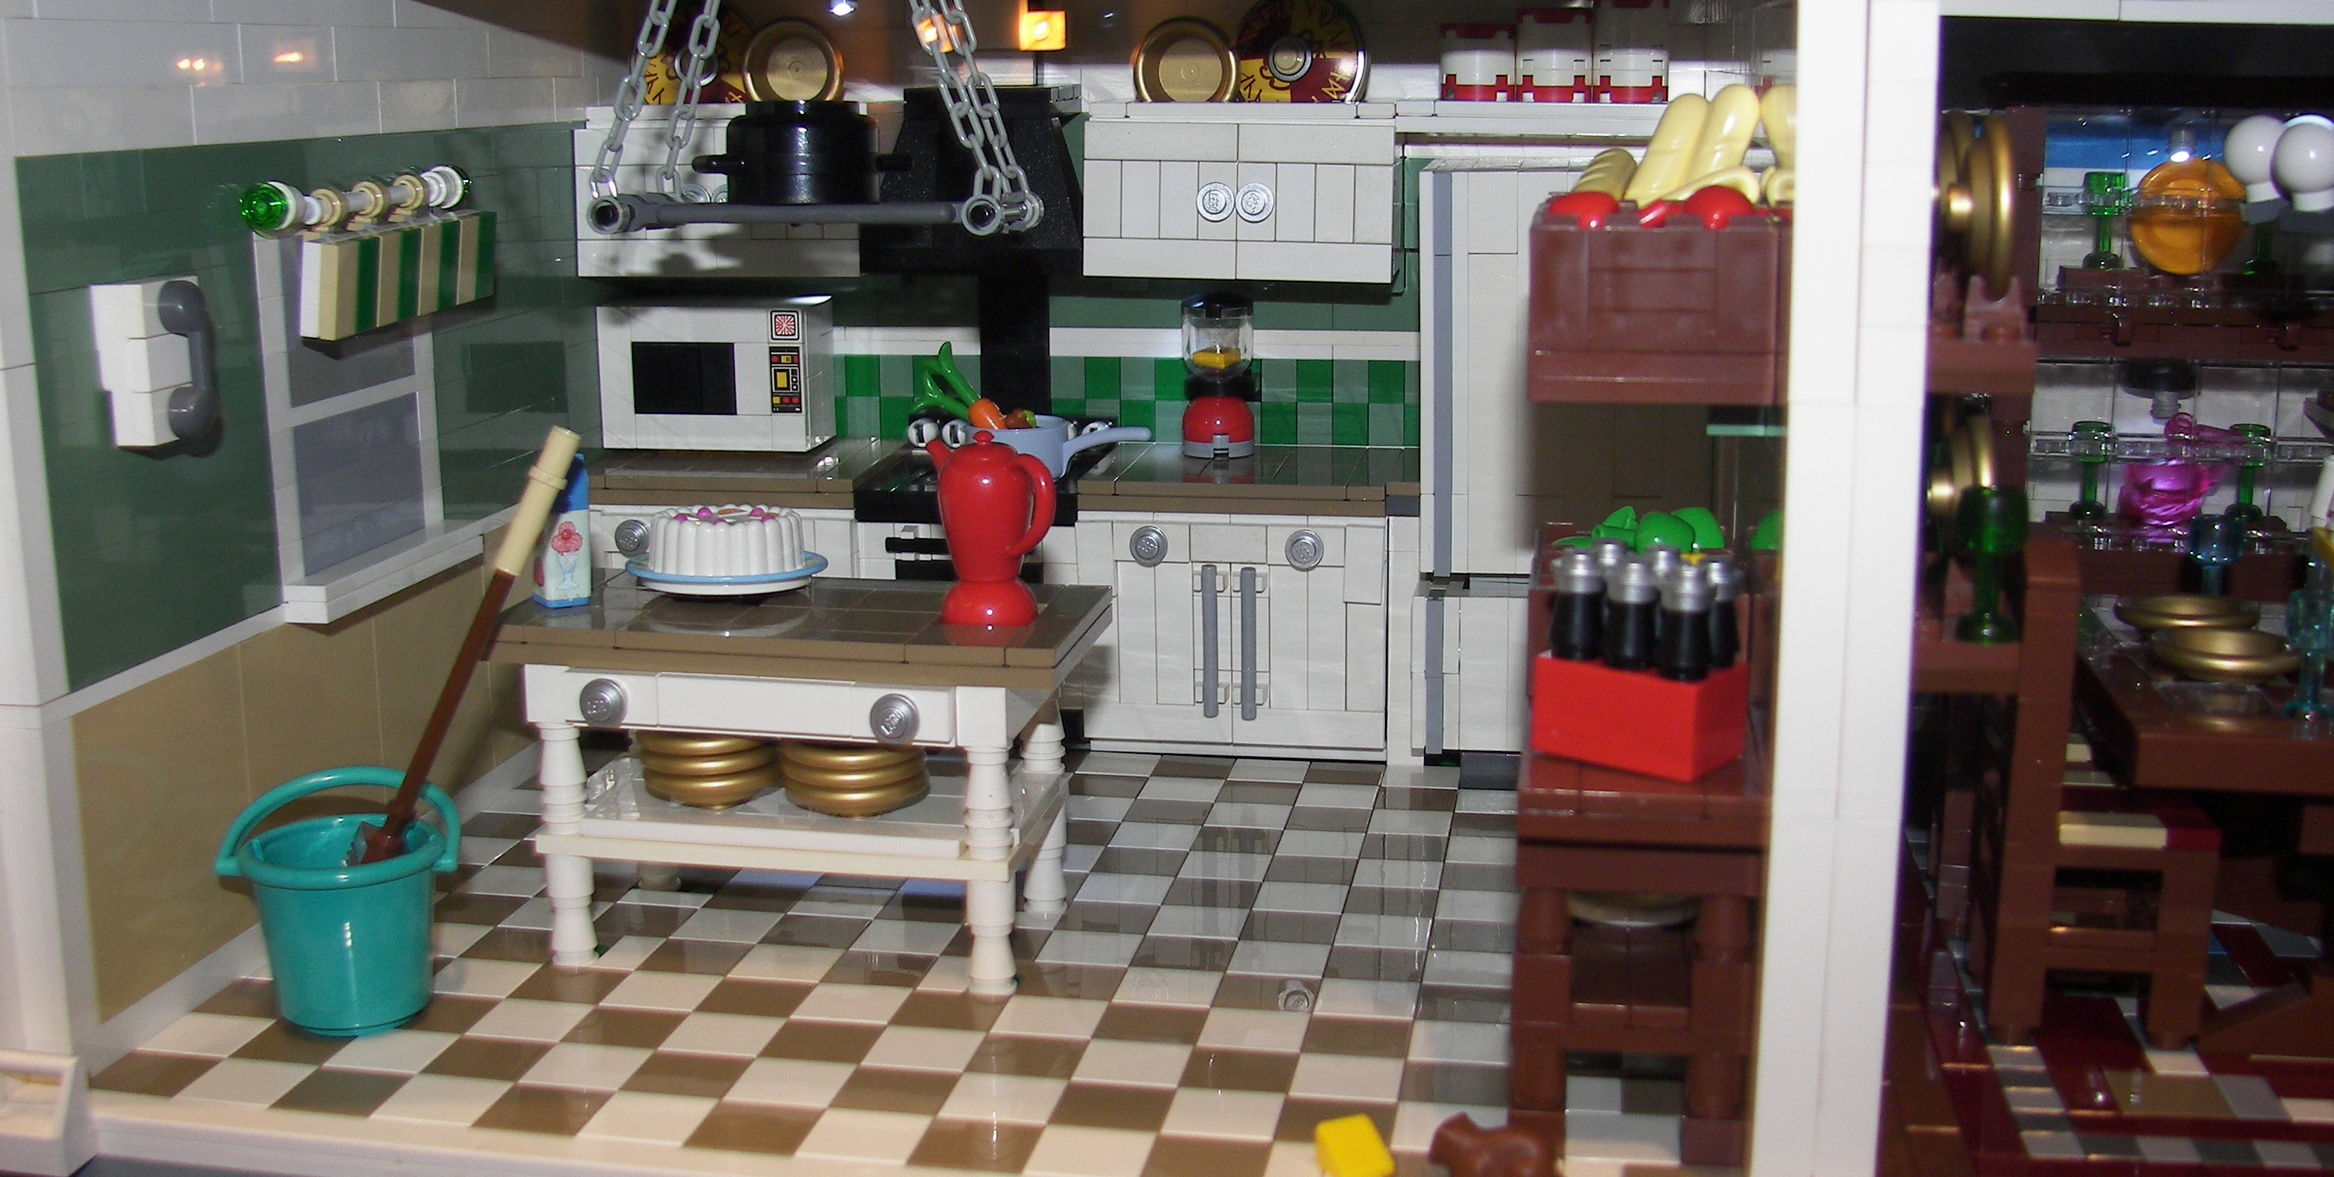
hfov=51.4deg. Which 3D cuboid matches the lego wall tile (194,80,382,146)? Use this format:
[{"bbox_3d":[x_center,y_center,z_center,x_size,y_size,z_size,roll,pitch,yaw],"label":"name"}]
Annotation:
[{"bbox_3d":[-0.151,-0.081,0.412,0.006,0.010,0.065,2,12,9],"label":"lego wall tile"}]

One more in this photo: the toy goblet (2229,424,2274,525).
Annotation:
[{"bbox_3d":[0.204,-0.021,0.457,0.009,0.019,0.009,2,12,10],"label":"toy goblet"}]

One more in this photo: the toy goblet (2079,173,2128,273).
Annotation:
[{"bbox_3d":[0.180,-0.071,0.468,0.008,0.018,0.008,2,12,9],"label":"toy goblet"}]

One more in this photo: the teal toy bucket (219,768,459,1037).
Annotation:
[{"bbox_3d":[-0.124,0.047,0.370,0.038,0.038,0.033,-1,11,-3],"label":"teal toy bucket"}]

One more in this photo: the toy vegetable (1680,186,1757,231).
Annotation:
[{"bbox_3d":[0.072,-0.048,0.319,0.010,0.009,0.010,2,12,9],"label":"toy vegetable"}]

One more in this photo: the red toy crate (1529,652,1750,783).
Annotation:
[{"bbox_3d":[0.063,0.016,0.325,0.024,0.013,0.016,9,15,39],"label":"red toy crate"}]

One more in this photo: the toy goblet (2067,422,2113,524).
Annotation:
[{"bbox_3d":[0.175,-0.022,0.460,0.009,0.019,0.009,2,12,10],"label":"toy goblet"}]

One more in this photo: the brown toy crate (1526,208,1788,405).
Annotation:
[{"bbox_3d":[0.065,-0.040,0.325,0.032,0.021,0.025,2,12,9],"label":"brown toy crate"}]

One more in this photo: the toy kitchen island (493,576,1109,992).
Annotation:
[{"bbox_3d":[-0.059,0.031,0.404,0.095,0.058,0.048,2,12,9],"label":"toy kitchen island"}]

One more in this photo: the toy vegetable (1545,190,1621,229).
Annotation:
[{"bbox_3d":[0.054,-0.047,0.313,0.010,0.009,0.010,2,12,9],"label":"toy vegetable"}]

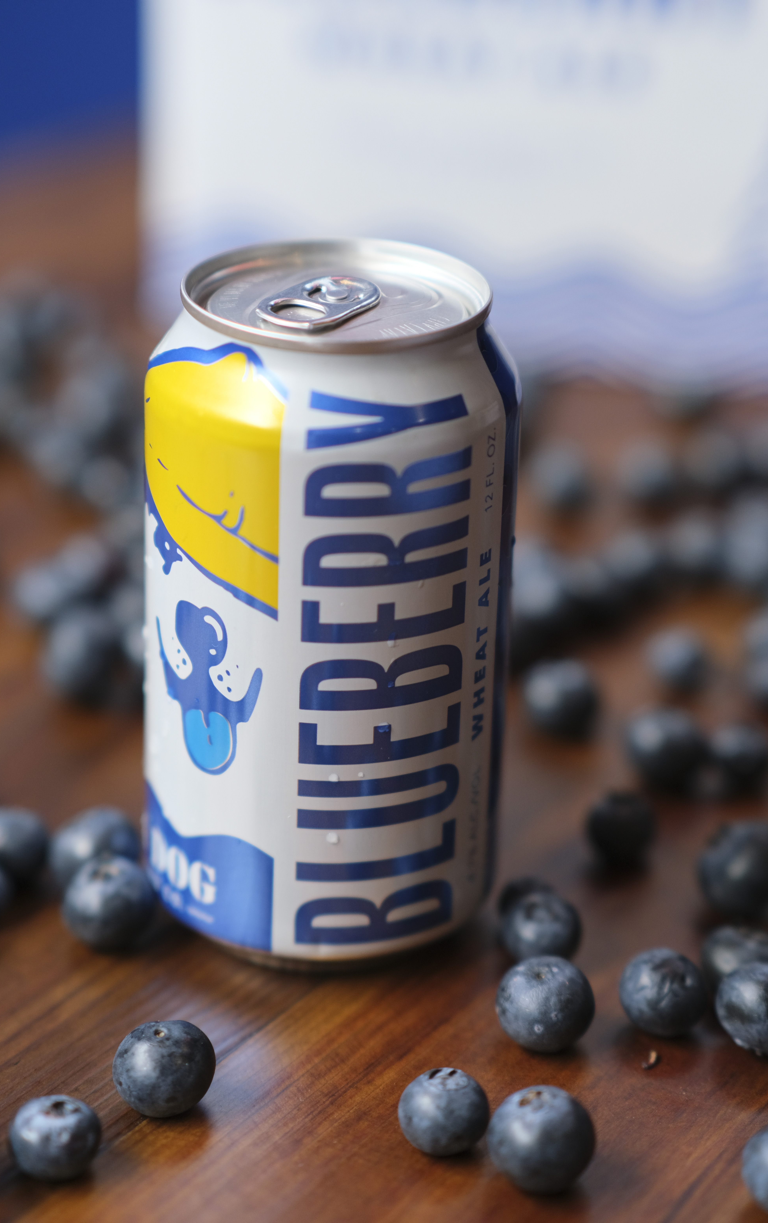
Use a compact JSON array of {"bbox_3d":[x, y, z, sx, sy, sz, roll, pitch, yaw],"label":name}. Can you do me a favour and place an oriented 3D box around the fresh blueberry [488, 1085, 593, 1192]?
[{"bbox_3d":[0.025,0.085,0.461,0.017,0.017,0.017,2,25,-1],"label":"fresh blueberry"}]

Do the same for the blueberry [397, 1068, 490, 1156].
[{"bbox_3d":[0.010,0.082,0.470,0.015,0.014,0.015,2,25,-1],"label":"blueberry"}]

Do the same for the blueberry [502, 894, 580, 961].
[{"bbox_3d":[0.029,0.058,0.524,0.014,0.013,0.014,3,24,0],"label":"blueberry"}]

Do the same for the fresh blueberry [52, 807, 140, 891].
[{"bbox_3d":[-0.055,0.045,0.543,0.017,0.015,0.017,3,24,0],"label":"fresh blueberry"}]

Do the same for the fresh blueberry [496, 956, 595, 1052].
[{"bbox_3d":[0.028,0.069,0.498,0.017,0.016,0.017,2,25,-1],"label":"fresh blueberry"}]

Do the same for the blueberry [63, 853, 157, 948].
[{"bbox_3d":[-0.051,0.053,0.524,0.017,0.016,0.017,2,25,-1],"label":"blueberry"}]

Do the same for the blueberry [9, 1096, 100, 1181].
[{"bbox_3d":[-0.053,0.085,0.460,0.014,0.013,0.014,2,25,-1],"label":"blueberry"}]

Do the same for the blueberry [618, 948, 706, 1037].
[{"bbox_3d":[0.049,0.067,0.504,0.015,0.014,0.015,3,24,0],"label":"blueberry"}]

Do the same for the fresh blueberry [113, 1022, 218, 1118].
[{"bbox_3d":[-0.036,0.076,0.474,0.017,0.016,0.017,3,24,0],"label":"fresh blueberry"}]

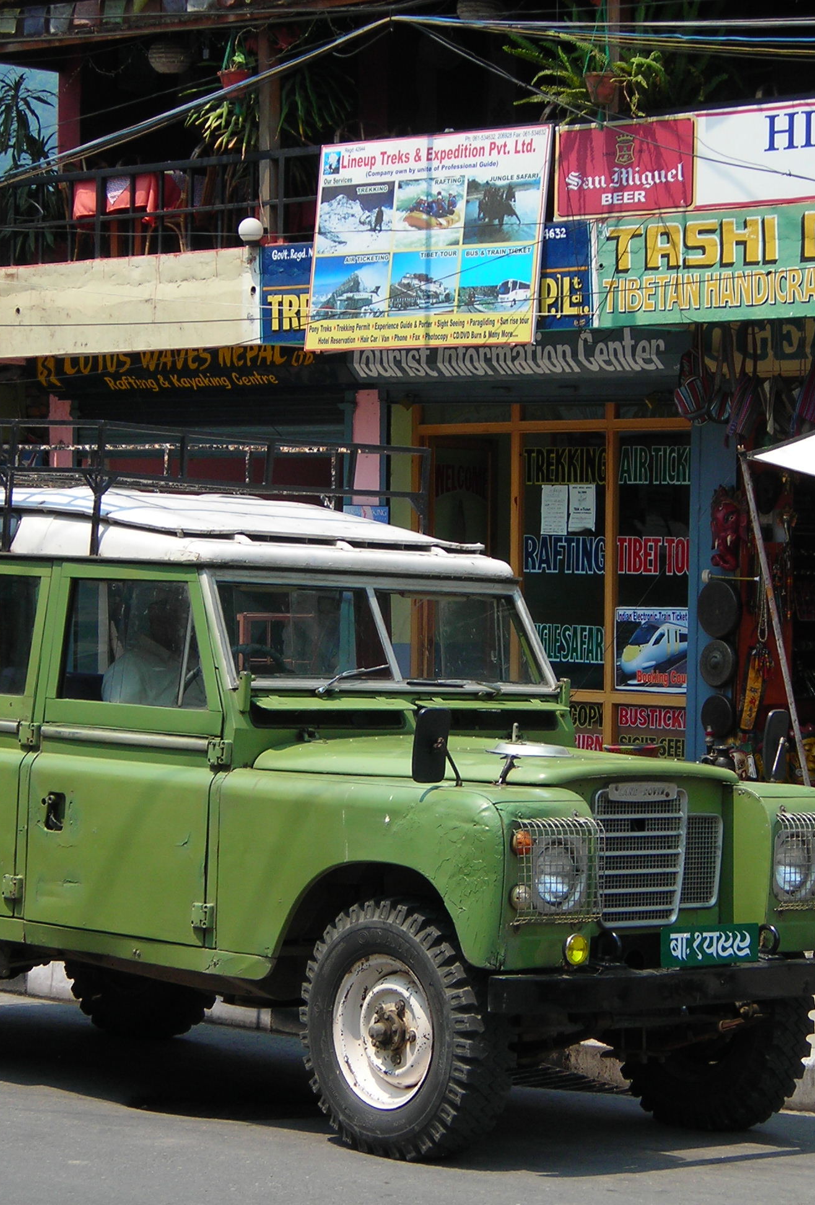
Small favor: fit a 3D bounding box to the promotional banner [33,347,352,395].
[{"bbox_3d":[-1.491,-1.602,24.075,0.050,0.321,3.321,0,1,-44],"label":"promotional banner"}]

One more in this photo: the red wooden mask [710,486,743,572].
[{"bbox_3d":[1.855,-0.427,20.593,0.140,0.500,0.230,0,1,-44],"label":"red wooden mask"}]

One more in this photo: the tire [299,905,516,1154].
[{"bbox_3d":[-0.010,1.240,10.315,0.200,0.755,0.755,3,-1,-40],"label":"tire"}]

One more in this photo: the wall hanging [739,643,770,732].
[{"bbox_3d":[2.003,0.492,20.588,0.040,0.510,0.150,0,7,-44],"label":"wall hanging"}]

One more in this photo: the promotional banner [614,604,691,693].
[{"bbox_3d":[1.481,0.285,21.390,0.030,0.503,0.627,0,1,-44],"label":"promotional banner"}]

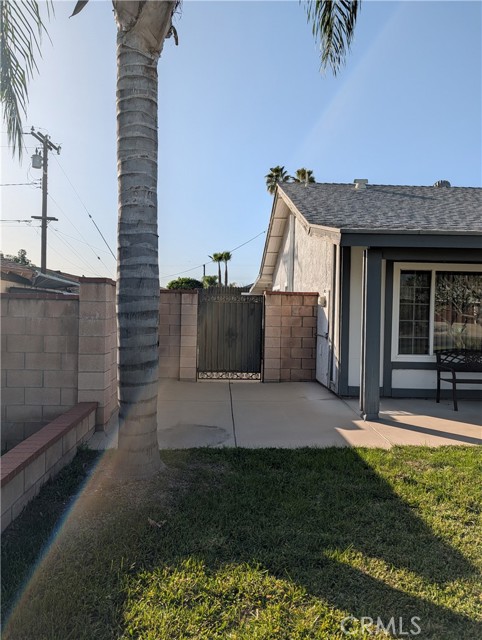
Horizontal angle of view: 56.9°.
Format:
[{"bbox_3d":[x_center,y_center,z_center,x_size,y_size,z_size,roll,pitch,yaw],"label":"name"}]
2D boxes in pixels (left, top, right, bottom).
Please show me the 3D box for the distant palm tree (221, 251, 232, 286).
[{"bbox_3d":[-3.218,-8.879,100.000,2.600,13.000,2.600,1,2,-3],"label":"distant palm tree"}]

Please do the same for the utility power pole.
[{"bbox_3d":[-10.276,-4.659,23.300,1.200,10.300,2.400,1,2,-3],"label":"utility power pole"}]

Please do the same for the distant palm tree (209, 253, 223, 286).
[{"bbox_3d":[-5.446,-8.810,100.000,2.900,12.800,2.800,1,2,-3],"label":"distant palm tree"}]

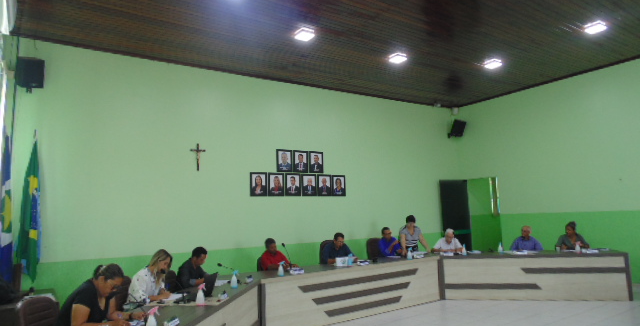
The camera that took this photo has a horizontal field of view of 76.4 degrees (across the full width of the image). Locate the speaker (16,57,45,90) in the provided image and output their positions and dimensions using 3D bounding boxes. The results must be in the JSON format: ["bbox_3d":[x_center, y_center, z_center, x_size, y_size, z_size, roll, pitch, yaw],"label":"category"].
[{"bbox_3d":[-4.098,-1.268,5.760,0.220,0.375,0.250,7,-2,32],"label":"speaker"}]

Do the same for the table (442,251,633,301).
[{"bbox_3d":[3.549,1.938,7.065,3.000,0.736,0.700,-3,-7,10],"label":"table"}]

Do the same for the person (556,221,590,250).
[{"bbox_3d":[4.939,1.789,7.963,0.540,1.240,0.740,-3,-7,9],"label":"person"}]

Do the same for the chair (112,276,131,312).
[{"bbox_3d":[-1.899,1.711,4.277,0.640,1.060,0.620,-3,-7,7],"label":"chair"}]

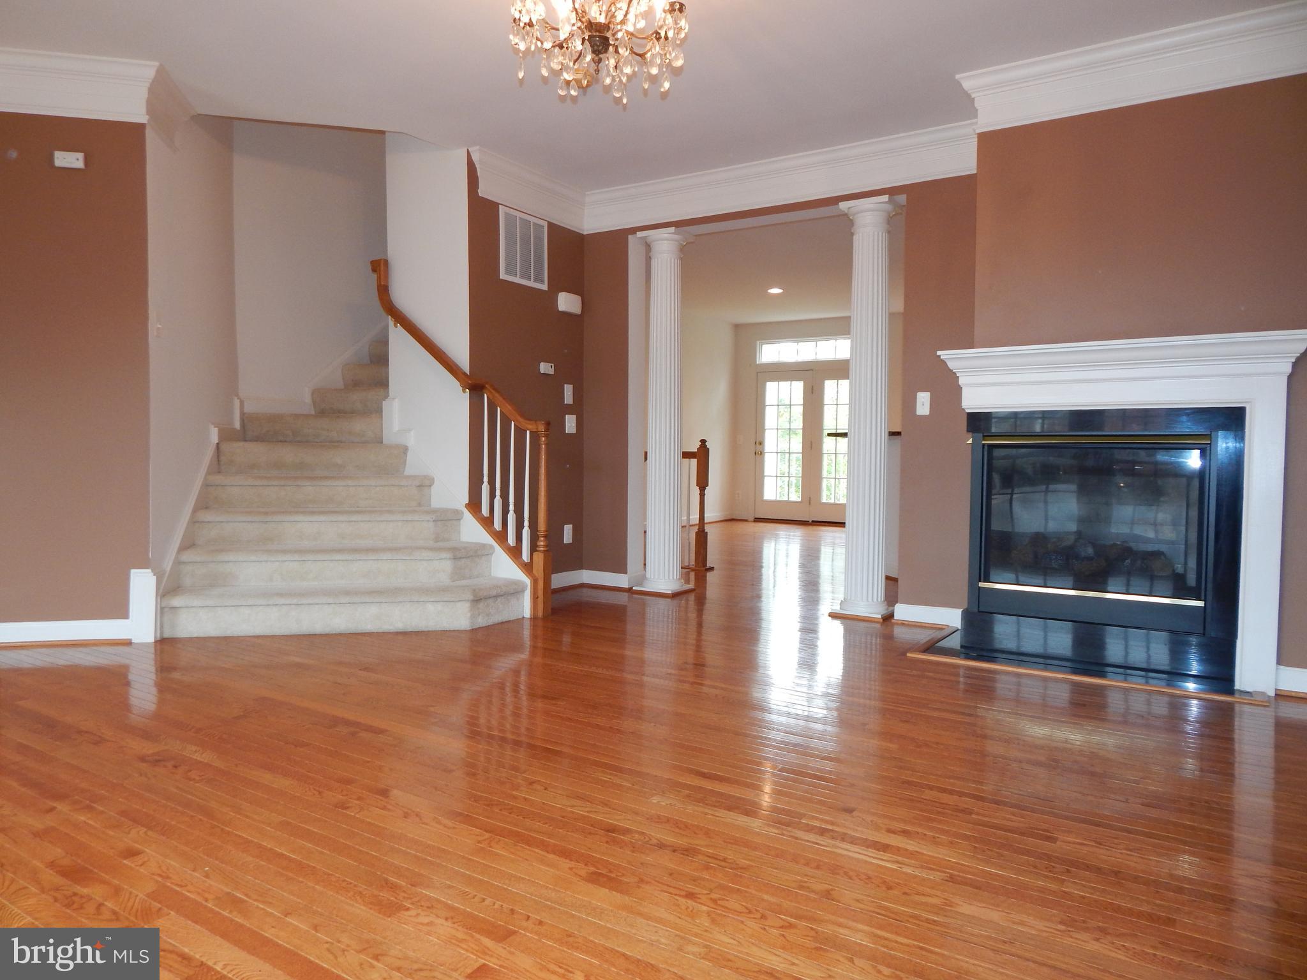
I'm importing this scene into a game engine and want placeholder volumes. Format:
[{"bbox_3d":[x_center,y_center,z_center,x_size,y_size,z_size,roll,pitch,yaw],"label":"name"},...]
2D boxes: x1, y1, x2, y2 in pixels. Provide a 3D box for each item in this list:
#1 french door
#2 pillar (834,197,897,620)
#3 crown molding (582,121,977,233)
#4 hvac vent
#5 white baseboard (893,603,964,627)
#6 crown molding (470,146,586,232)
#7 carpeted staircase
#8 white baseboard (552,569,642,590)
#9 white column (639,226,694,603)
[{"bbox_3d":[2.104,-0.566,11.015,1.638,2.049,0.078,2,3,32],"label":"french door"},{"bbox_3d":[1.263,-0.462,4.907,0.298,2.422,0.303,2,3,32],"label":"pillar"},{"bbox_3d":[0.650,-1.893,5.138,2.742,0.257,0.098,2,3,32],"label":"crown molding"},{"bbox_3d":[-0.822,-1.555,5.367,0.024,0.451,0.470,2,3,32],"label":"hvac vent"},{"bbox_3d":[1.577,0.713,4.711,0.430,0.100,0.034,2,3,32],"label":"white baseboard"},{"bbox_3d":[-0.741,-1.917,5.406,0.098,0.257,1.113,2,3,32],"label":"crown molding"},{"bbox_3d":[-1.786,-0.174,5.286,1.868,1.760,1.995,0,3,-13],"label":"carpeted staircase"},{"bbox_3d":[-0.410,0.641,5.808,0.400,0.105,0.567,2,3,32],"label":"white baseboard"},{"bbox_3d":[0.076,-0.510,5.697,0.313,2.422,0.303,2,3,32],"label":"white column"}]

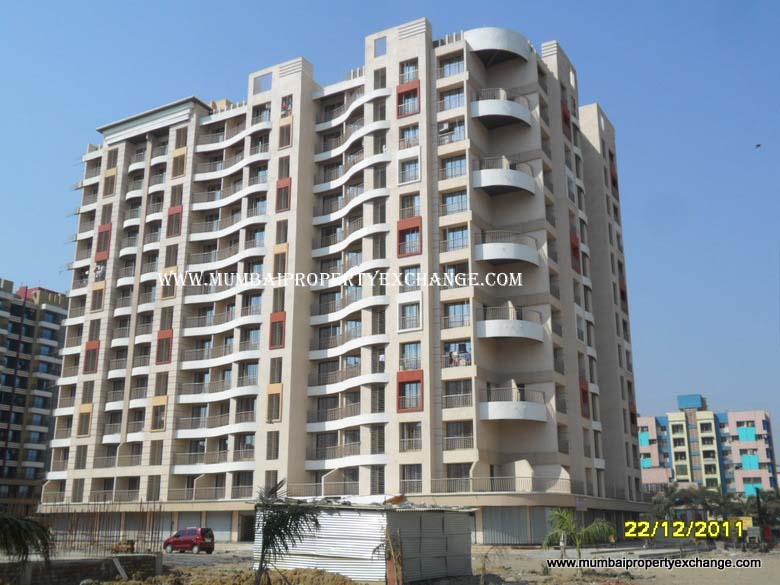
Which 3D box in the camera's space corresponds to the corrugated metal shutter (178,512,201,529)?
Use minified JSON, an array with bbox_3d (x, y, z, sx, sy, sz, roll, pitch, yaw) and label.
[{"bbox_3d":[-16.015,18.874,66.875,2.411,2.447,0.120,-9,-18,28],"label":"corrugated metal shutter"}]

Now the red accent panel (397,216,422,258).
[{"bbox_3d":[1.515,-4.195,63.581,2.059,2.975,0.246,-9,-19,28],"label":"red accent panel"}]

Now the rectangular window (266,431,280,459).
[{"bbox_3d":[-9.238,12.185,66.149,1.143,2.194,0.206,-9,-18,29],"label":"rectangular window"}]

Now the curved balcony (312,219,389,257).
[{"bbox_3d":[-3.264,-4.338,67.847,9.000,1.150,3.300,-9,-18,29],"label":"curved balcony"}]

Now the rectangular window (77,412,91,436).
[{"bbox_3d":[-27.513,11.814,74.889,1.420,2.000,0.200,-9,-19,29],"label":"rectangular window"}]

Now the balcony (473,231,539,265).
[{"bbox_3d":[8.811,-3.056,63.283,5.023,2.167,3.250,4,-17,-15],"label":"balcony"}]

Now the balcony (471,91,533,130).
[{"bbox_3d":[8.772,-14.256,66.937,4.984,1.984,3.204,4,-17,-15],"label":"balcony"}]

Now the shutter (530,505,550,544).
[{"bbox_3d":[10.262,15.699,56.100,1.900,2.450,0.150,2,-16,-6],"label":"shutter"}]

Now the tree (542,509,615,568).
[{"bbox_3d":[8.053,10.499,35.622,3.000,2.500,2.800,-3,-17,12],"label":"tree"}]

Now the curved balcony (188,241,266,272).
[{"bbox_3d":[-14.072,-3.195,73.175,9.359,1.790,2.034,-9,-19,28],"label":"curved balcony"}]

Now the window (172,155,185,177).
[{"bbox_3d":[-19.888,-11.898,78.789,1.455,2.050,0.200,-9,-18,29],"label":"window"}]

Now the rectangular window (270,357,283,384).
[{"bbox_3d":[-9.097,6.303,66.927,1.123,2.068,0.197,-9,-19,28],"label":"rectangular window"}]

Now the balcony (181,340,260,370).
[{"bbox_3d":[-13.939,5.276,70.016,8.907,1.670,1.699,-9,-18,28],"label":"balcony"}]

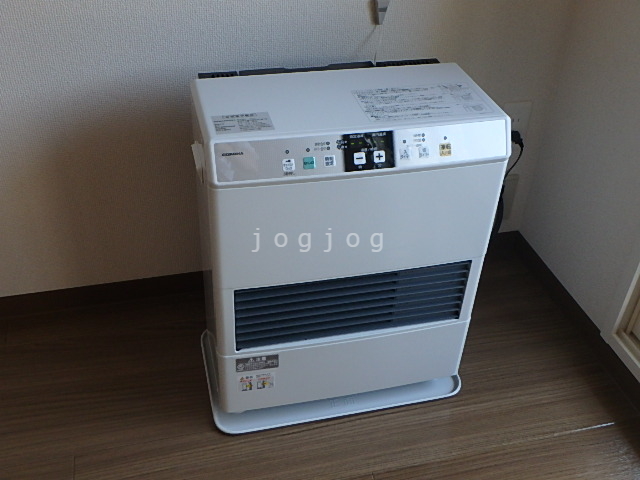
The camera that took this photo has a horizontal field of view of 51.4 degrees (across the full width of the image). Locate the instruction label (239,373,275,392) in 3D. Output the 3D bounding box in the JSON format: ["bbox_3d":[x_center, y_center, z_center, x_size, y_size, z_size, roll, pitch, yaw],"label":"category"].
[{"bbox_3d":[-0.105,0.237,1.105,0.061,0.038,0.002,-7,38,-12],"label":"instruction label"}]

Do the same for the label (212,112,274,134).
[{"bbox_3d":[-0.104,-0.158,0.898,0.079,0.002,0.053,-7,38,-12],"label":"label"}]

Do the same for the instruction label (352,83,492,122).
[{"bbox_3d":[0.149,-0.203,0.975,0.186,0.002,0.104,-7,38,-12],"label":"instruction label"}]

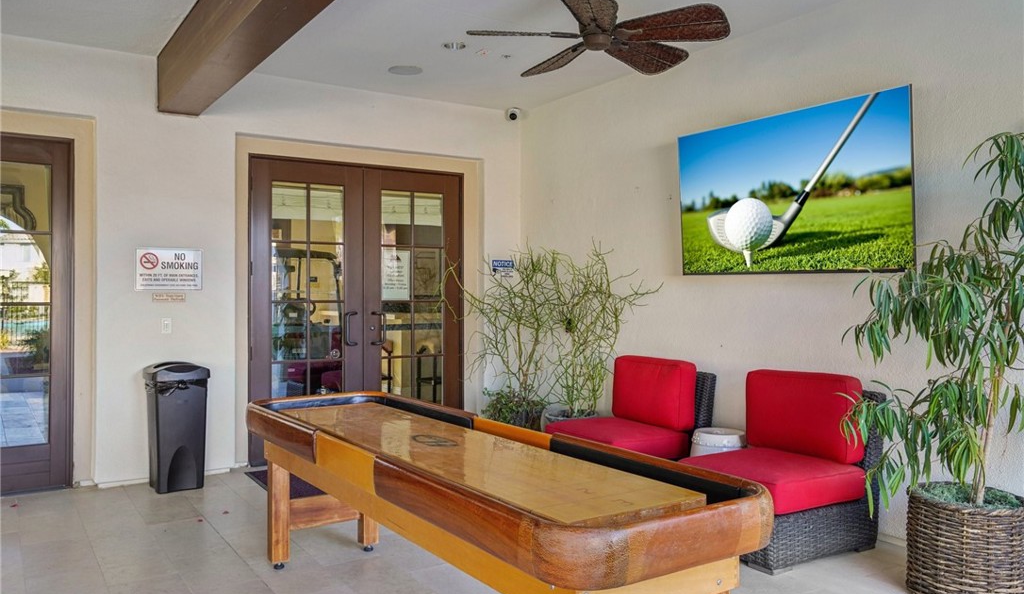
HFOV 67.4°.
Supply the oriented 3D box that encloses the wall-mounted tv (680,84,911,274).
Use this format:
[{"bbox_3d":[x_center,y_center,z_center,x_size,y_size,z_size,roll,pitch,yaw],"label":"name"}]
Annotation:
[{"bbox_3d":[1.675,-0.643,4.819,0.060,0.975,1.670,-4,3,-34],"label":"wall-mounted tv"}]

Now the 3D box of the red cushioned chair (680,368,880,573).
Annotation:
[{"bbox_3d":[1.492,0.910,4.272,0.880,0.920,0.650,0,1,-30],"label":"red cushioned chair"}]

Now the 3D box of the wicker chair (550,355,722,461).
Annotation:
[{"bbox_3d":[0.819,0.901,5.326,0.910,0.910,0.680,0,1,-30],"label":"wicker chair"}]

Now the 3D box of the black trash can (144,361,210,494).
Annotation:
[{"bbox_3d":[-2.365,0.901,5.431,0.360,0.880,0.370,0,1,-34],"label":"black trash can"}]

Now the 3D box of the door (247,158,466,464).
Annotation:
[{"bbox_3d":[-1.259,0.109,6.526,1.900,2.440,0.080,0,1,-34],"label":"door"}]

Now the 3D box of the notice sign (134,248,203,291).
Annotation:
[{"bbox_3d":[-2.489,-0.198,5.592,0.457,0.303,0.008,0,1,-34],"label":"notice sign"}]

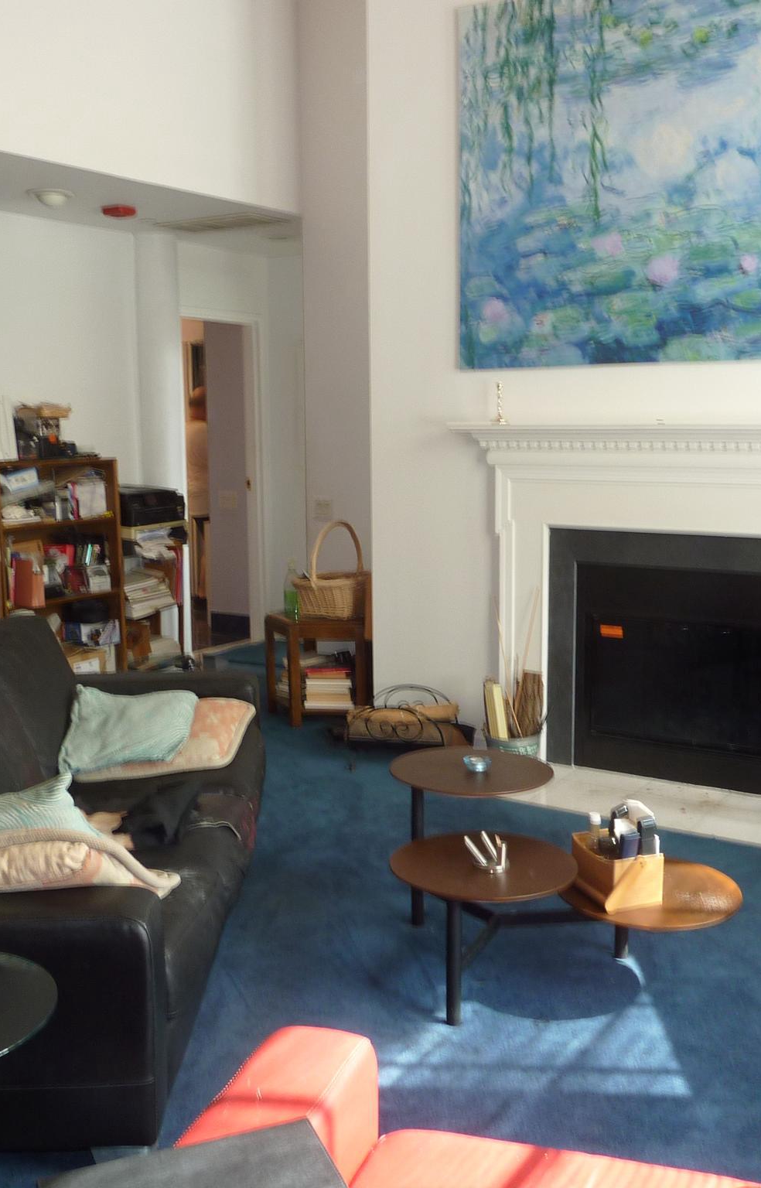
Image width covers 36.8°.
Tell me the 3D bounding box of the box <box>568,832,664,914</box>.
[{"bbox_3d":[0.599,0.696,2.895,0.140,0.135,0.200,-3,9,-20],"label":"box"}]

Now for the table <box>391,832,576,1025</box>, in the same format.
[{"bbox_3d":[0.255,0.845,2.844,0.455,0.357,0.455,0,8,0],"label":"table"}]

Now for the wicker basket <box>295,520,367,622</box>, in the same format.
[{"bbox_3d":[-0.215,-0.125,5.673,0.340,0.450,0.260,5,10,32],"label":"wicker basket"}]

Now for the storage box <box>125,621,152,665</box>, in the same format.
[{"bbox_3d":[-1.290,0.254,6.100,0.170,0.235,0.150,6,10,37],"label":"storage box"}]

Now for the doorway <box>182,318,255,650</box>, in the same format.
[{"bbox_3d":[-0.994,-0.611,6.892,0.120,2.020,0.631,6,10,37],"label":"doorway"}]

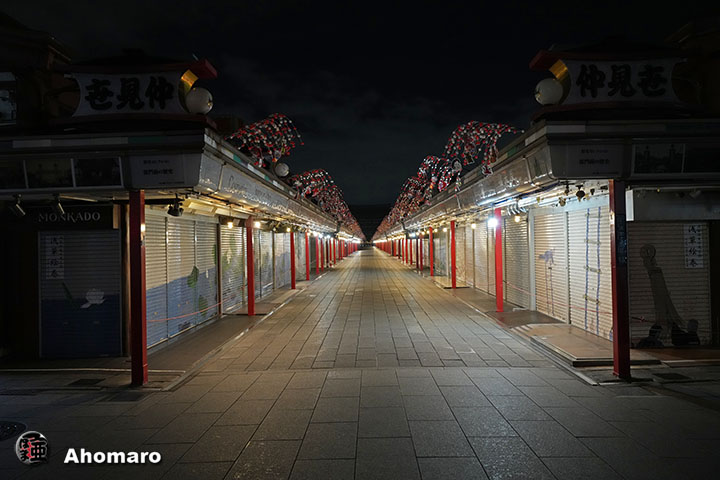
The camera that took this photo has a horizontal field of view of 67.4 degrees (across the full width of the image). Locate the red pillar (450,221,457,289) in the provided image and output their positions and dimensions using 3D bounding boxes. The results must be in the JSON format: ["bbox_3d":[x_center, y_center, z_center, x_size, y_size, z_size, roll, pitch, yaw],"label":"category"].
[{"bbox_3d":[3.277,0.502,18.731,0.134,2.321,0.134,-1,0,1],"label":"red pillar"}]

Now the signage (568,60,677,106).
[{"bbox_3d":[3.158,-1.907,6.497,1.394,0.526,0.117,-1,0,1],"label":"signage"}]

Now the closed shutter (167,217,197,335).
[{"bbox_3d":[-3.351,0.672,10.239,0.092,2.096,1.518,-1,0,1],"label":"closed shutter"}]

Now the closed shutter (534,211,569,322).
[{"bbox_3d":[4.072,0.532,11.569,0.070,2.200,2.180,-1,0,1],"label":"closed shutter"}]

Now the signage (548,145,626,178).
[{"bbox_3d":[2.575,-0.885,6.126,0.860,0.400,0.060,-1,11,1],"label":"signage"}]

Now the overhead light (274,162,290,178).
[{"bbox_3d":[-1.885,-1.691,13.137,0.350,0.370,0.350,-1,0,1],"label":"overhead light"}]

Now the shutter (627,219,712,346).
[{"bbox_3d":[4.501,0.640,7.853,1.177,1.795,0.092,-1,0,1],"label":"shutter"}]

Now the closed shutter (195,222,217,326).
[{"bbox_3d":[-3.323,0.689,11.801,0.092,2.088,1.513,-1,0,1],"label":"closed shutter"}]

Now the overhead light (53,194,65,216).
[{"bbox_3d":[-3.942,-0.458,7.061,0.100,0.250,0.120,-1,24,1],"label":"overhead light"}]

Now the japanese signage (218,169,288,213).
[{"bbox_3d":[-1.816,-0.807,10.252,0.060,0.410,5.800,10,0,1],"label":"japanese signage"}]

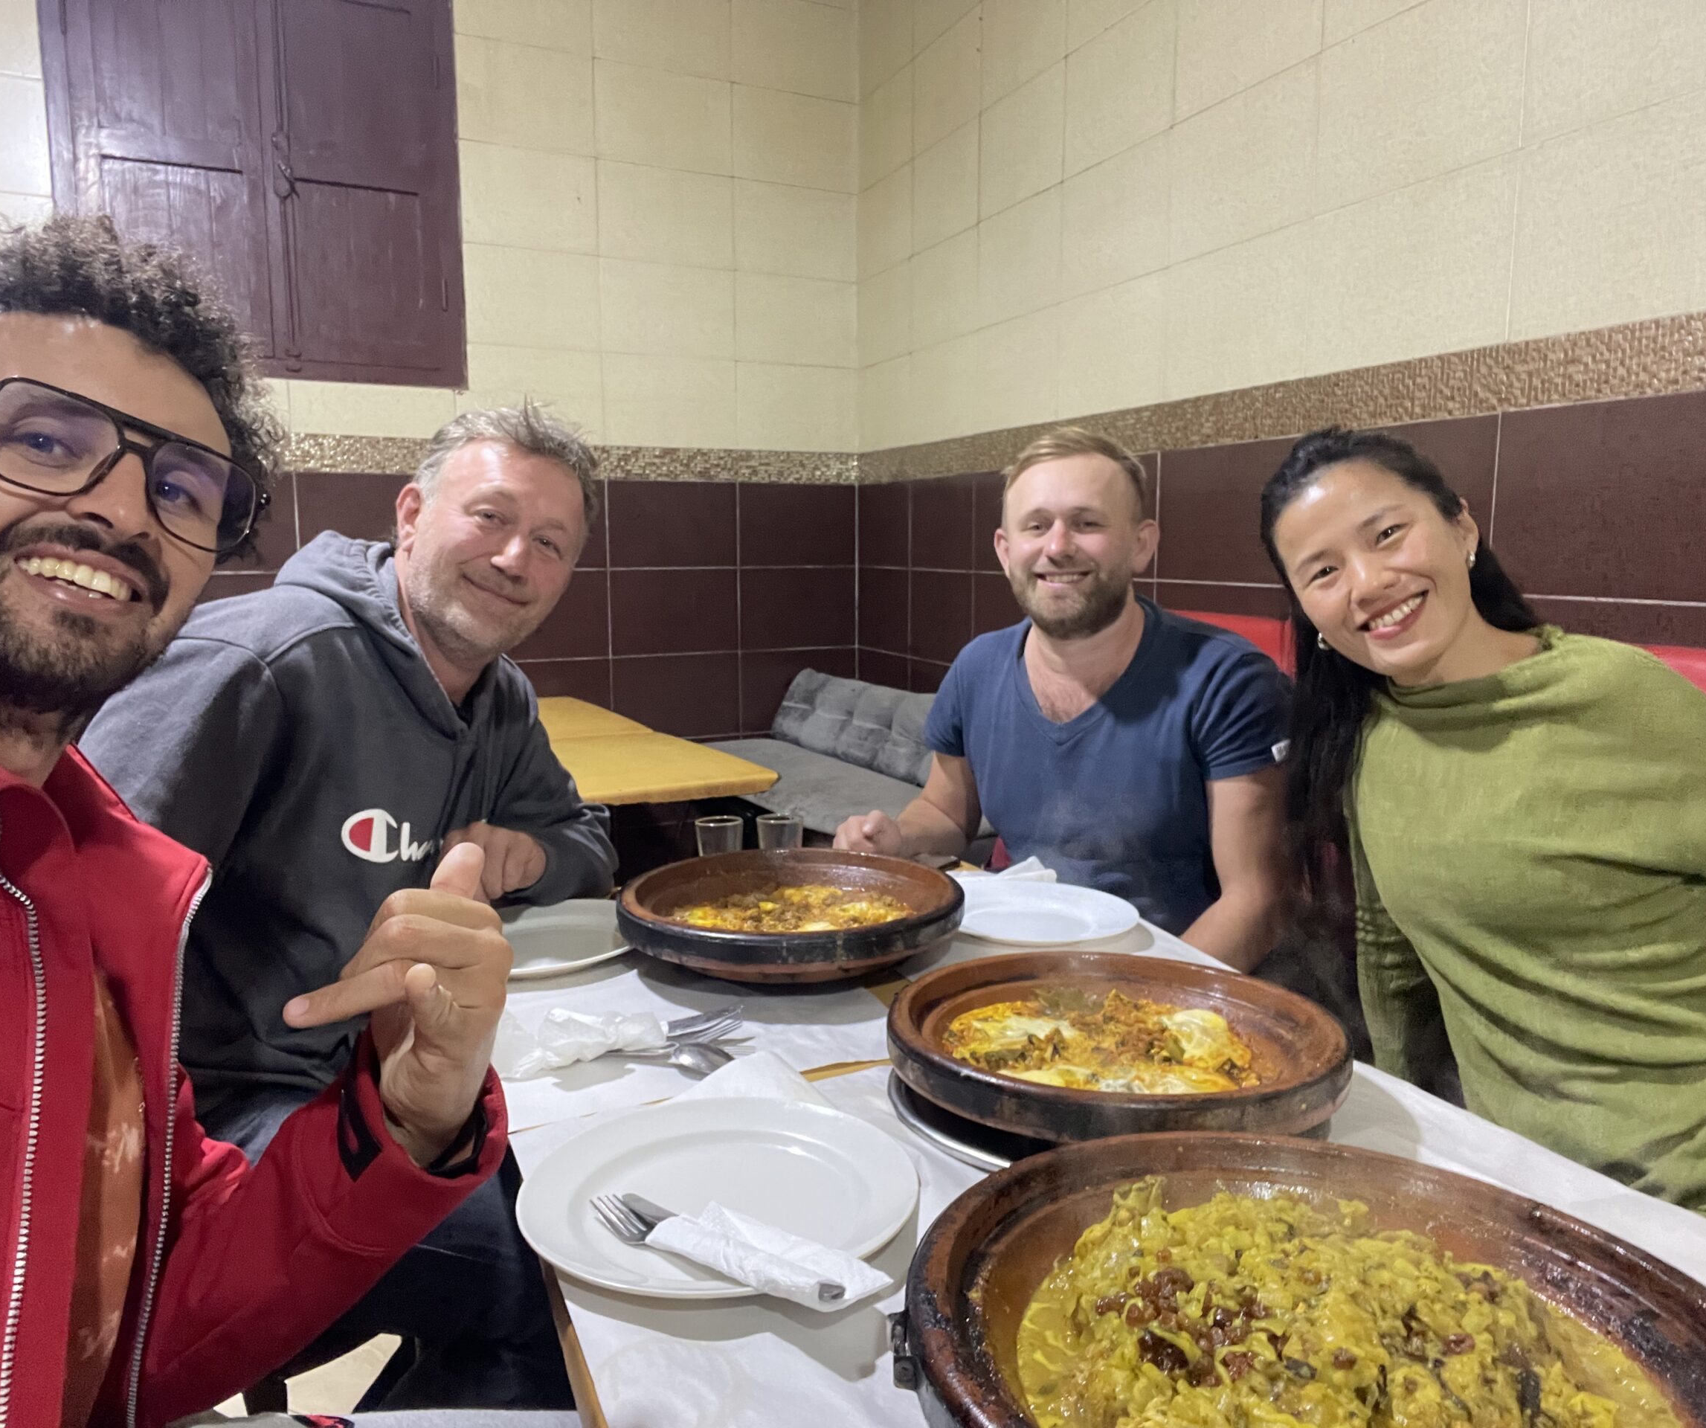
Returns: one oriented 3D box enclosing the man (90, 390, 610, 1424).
[{"bbox_3d":[-0.470,0.363,1.260,0.700,1.305,0.570,5,9,32],"label":"man"}]

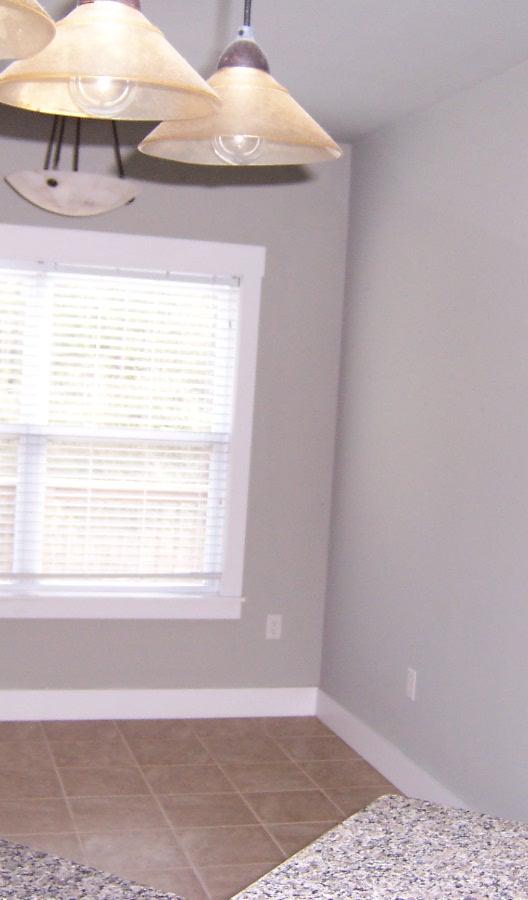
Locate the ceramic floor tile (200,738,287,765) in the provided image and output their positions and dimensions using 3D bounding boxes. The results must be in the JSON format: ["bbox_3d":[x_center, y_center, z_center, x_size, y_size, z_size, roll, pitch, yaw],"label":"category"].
[{"bbox_3d":[-0.080,1.314,4.986,0.328,0.010,0.328,3,3,-17],"label":"ceramic floor tile"}]

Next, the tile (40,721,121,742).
[{"bbox_3d":[-0.817,1.262,5.136,0.330,0.010,0.320,3,3,-17],"label":"tile"}]

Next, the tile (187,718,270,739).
[{"bbox_3d":[-0.174,1.292,5.304,0.328,0.010,0.328,3,3,-17],"label":"tile"}]

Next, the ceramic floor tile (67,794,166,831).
[{"bbox_3d":[-0.533,1.330,4.182,0.330,0.010,0.330,3,3,-17],"label":"ceramic floor tile"}]

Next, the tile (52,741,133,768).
[{"bbox_3d":[-0.723,1.288,4.834,0.330,0.010,0.330,3,3,-17],"label":"tile"}]

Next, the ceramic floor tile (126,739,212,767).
[{"bbox_3d":[-0.404,1.301,4.918,0.330,0.010,0.330,3,3,-17],"label":"ceramic floor tile"}]

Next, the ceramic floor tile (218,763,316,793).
[{"bbox_3d":[0.011,1.341,4.694,0.330,0.010,0.330,3,3,-17],"label":"ceramic floor tile"}]

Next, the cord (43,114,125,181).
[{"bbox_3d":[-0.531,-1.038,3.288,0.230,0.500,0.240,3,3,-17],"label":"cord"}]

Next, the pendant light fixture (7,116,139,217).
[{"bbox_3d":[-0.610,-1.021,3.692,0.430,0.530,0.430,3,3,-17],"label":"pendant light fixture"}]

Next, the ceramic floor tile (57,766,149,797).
[{"bbox_3d":[-0.628,1.307,4.502,0.330,0.010,0.330,3,3,-17],"label":"ceramic floor tile"}]

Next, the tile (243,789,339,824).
[{"bbox_3d":[0.106,1.370,4.388,0.330,0.010,0.330,3,3,-17],"label":"tile"}]

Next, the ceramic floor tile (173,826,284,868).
[{"bbox_3d":[-0.118,1.376,3.973,0.330,0.010,0.330,3,3,-17],"label":"ceramic floor tile"}]

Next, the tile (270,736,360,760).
[{"bbox_3d":[0.234,1.341,5.124,0.330,0.010,0.330,3,3,-17],"label":"tile"}]

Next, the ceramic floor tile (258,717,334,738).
[{"bbox_3d":[0.144,1.309,5.399,0.328,0.010,0.328,3,3,-17],"label":"ceramic floor tile"}]

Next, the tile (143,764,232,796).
[{"bbox_3d":[-0.309,1.329,4.611,0.330,0.010,0.330,3,3,-17],"label":"tile"}]

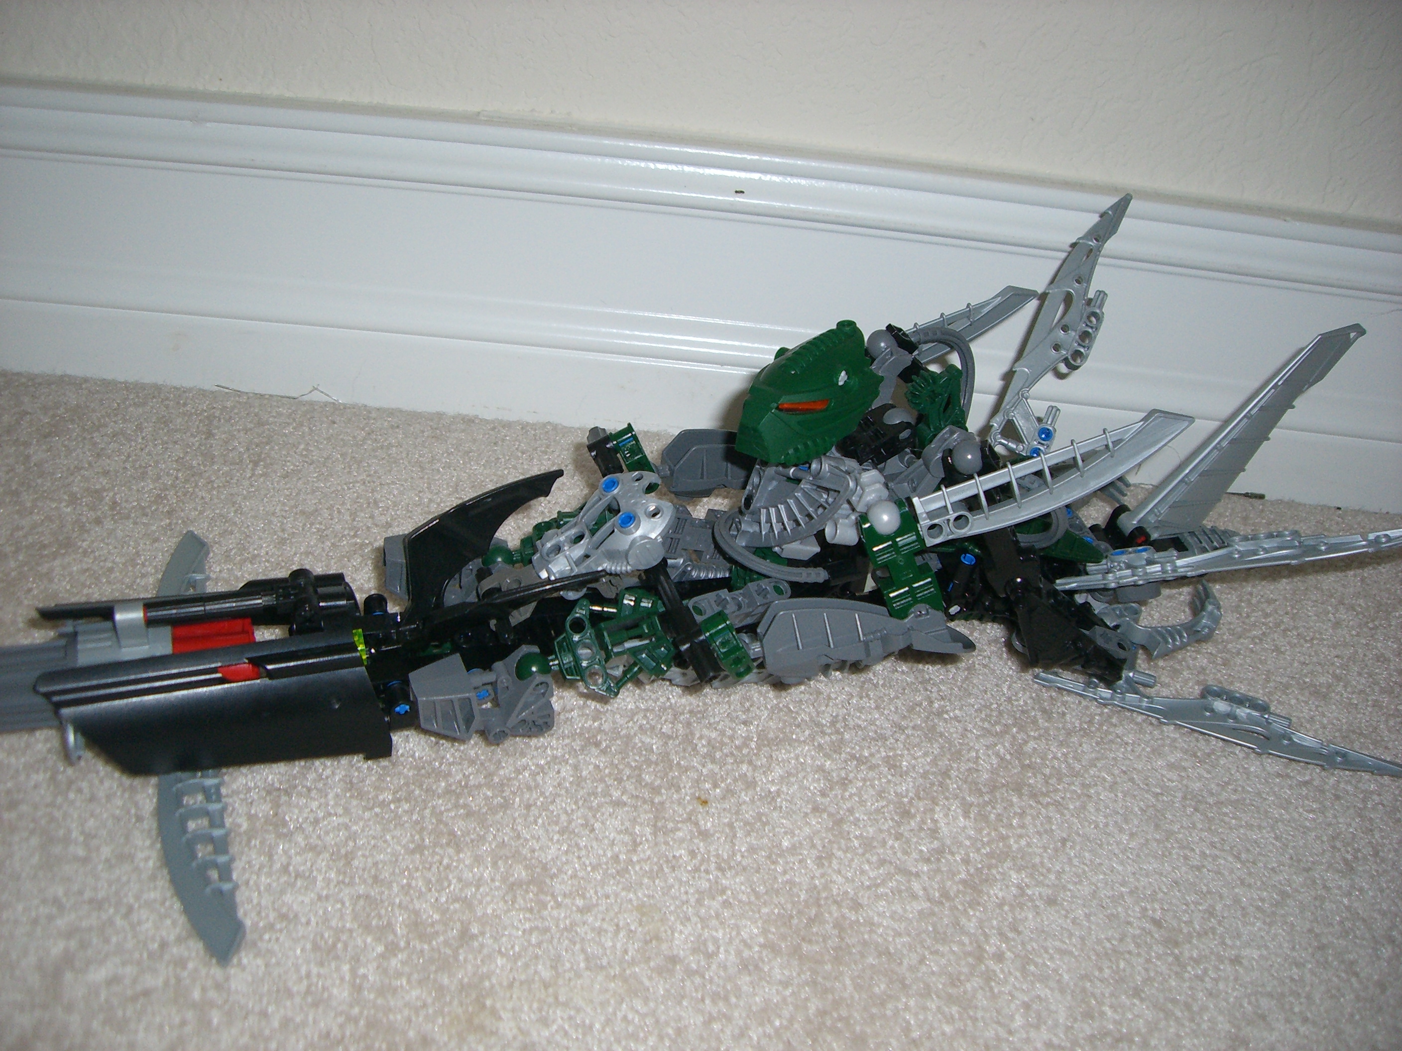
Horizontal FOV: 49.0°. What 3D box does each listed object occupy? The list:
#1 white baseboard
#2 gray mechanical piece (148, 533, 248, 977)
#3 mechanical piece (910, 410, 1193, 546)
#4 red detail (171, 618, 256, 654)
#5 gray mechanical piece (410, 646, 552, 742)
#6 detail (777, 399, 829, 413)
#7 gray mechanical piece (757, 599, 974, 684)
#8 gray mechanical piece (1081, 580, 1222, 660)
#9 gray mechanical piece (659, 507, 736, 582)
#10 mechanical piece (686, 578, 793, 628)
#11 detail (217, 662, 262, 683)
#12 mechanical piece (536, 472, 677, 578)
[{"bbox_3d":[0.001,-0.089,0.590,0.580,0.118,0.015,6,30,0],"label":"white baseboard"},{"bbox_3d":[-0.140,0.051,0.422,0.022,0.012,0.183,-5,32,-18],"label":"gray mechanical piece"},{"bbox_3d":[0.106,-0.015,0.464,0.091,0.018,0.010,-20,11,-12],"label":"mechanical piece"},{"bbox_3d":[-0.134,0.031,0.424,0.024,0.012,0.013,-2,31,-13],"label":"red detail"},{"bbox_3d":[-0.062,0.049,0.437,0.040,0.019,0.021,6,30,0],"label":"gray mechanical piece"},{"bbox_3d":[0.031,-0.036,0.465,0.017,0.004,0.005,-6,1,12],"label":"detail"},{"bbox_3d":[0.050,0.035,0.468,0.064,0.019,0.016,1,31,-8],"label":"gray mechanical piece"},{"bbox_3d":[0.148,0.031,0.505,0.043,0.014,0.027,6,30,0],"label":"gray mechanical piece"},{"bbox_3d":[-0.001,0.006,0.489,0.030,0.013,0.026,6,30,0],"label":"gray mechanical piece"},{"bbox_3d":[0.011,0.024,0.466,0.032,0.010,0.012,-8,31,-11],"label":"mechanical piece"},{"bbox_3d":[-0.121,0.038,0.402,0.013,0.006,0.007,-2,31,-13],"label":"detail"},{"bbox_3d":[-0.029,0.000,0.460,0.044,0.013,0.032,-28,70,-17],"label":"mechanical piece"}]

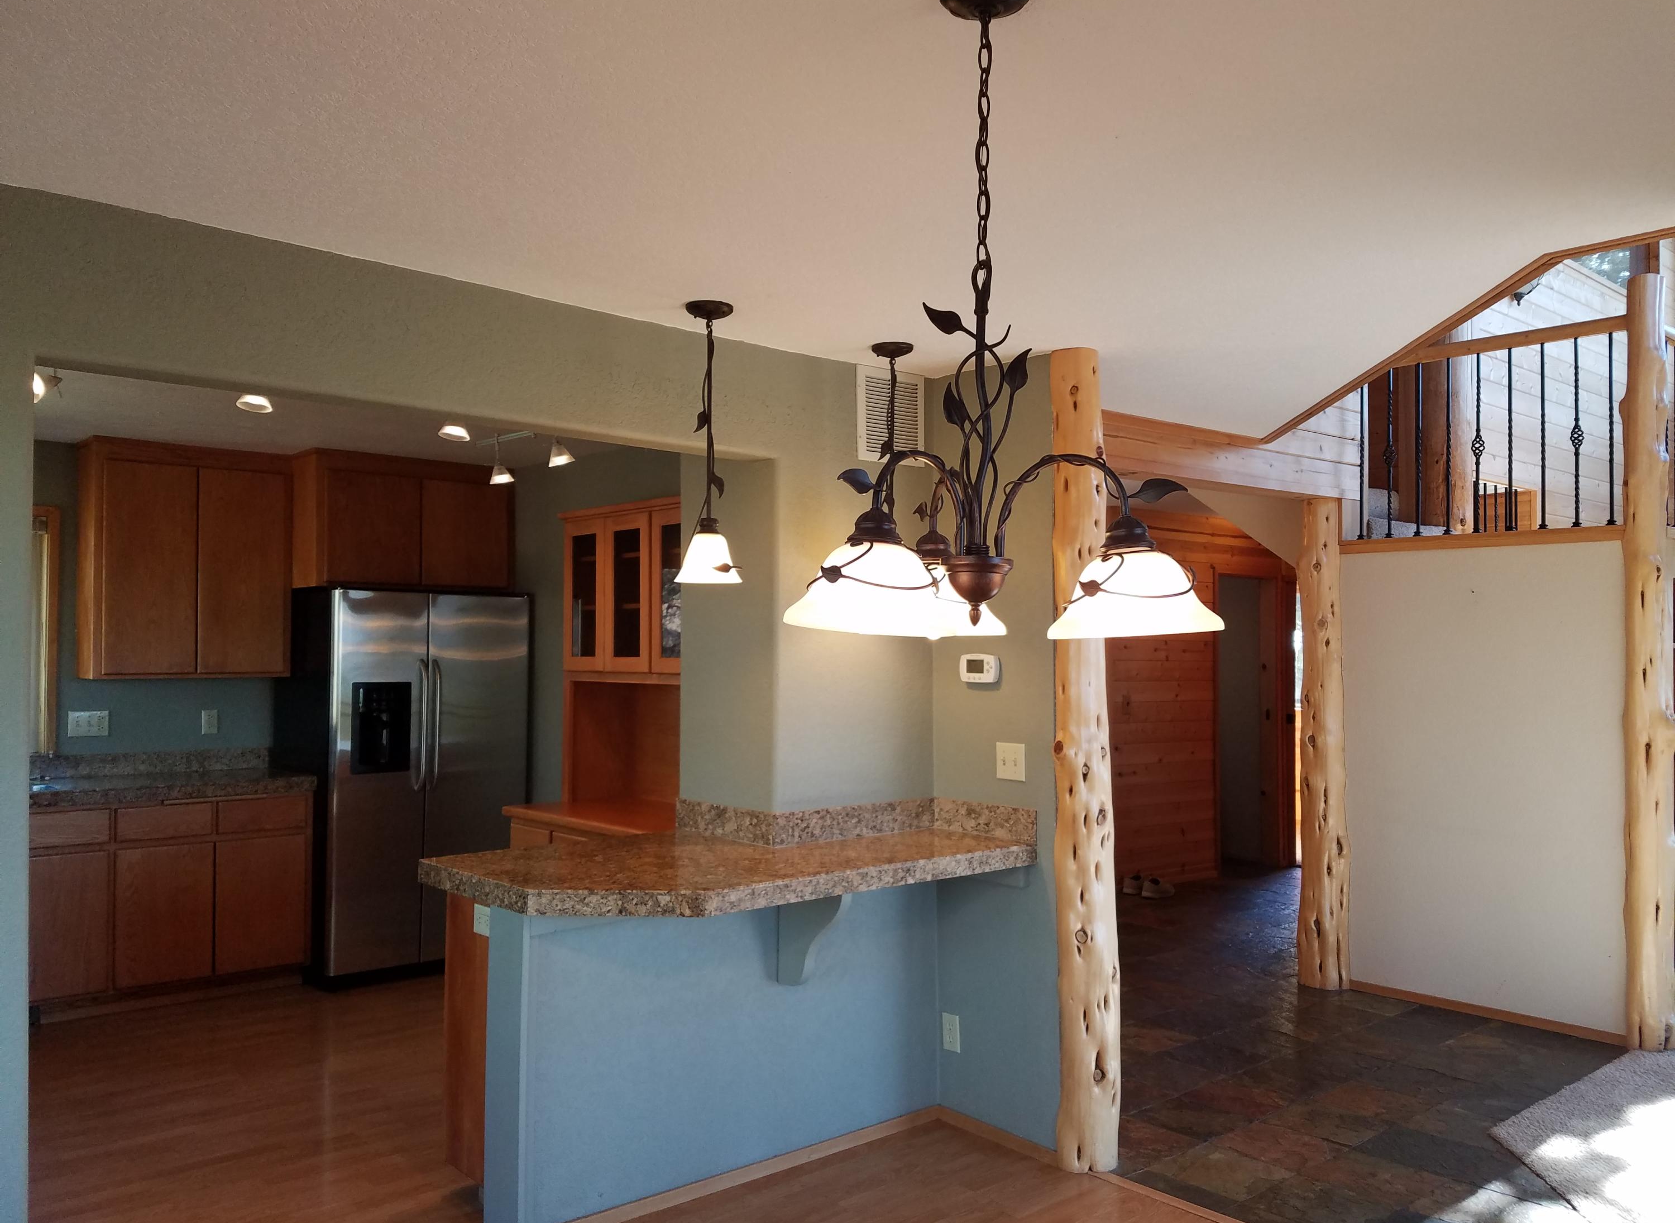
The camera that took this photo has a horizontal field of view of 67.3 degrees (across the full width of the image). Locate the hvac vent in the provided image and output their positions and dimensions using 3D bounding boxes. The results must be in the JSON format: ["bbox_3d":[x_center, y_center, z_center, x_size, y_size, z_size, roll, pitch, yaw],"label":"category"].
[{"bbox_3d":[0.174,-0.618,4.008,0.288,0.297,0.020,1,-2,-40],"label":"hvac vent"}]

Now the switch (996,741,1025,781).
[{"bbox_3d":[0.537,0.467,3.914,0.012,0.114,0.115,2,-2,-42],"label":"switch"}]

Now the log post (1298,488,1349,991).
[{"bbox_3d":[2.209,0.589,5.742,0.215,2.200,0.215,1,-2,-40],"label":"log post"}]

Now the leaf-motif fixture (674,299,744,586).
[{"bbox_3d":[-0.337,-0.434,3.273,0.180,0.721,0.180,0,-2,0],"label":"leaf-motif fixture"}]

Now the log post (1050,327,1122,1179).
[{"bbox_3d":[0.734,0.427,3.777,0.205,2.409,0.205,0,-2,0],"label":"log post"}]

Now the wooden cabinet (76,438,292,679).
[{"bbox_3d":[-2.975,-0.222,5.754,0.820,1.040,0.330,2,-2,-42],"label":"wooden cabinet"}]

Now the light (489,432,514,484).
[{"bbox_3d":[-1.326,-0.606,4.970,0.098,0.200,0.098,2,-2,-42],"label":"light"}]

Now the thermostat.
[{"bbox_3d":[0.447,0.179,3.949,0.028,0.091,0.147,1,-2,-40],"label":"thermostat"}]

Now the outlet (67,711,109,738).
[{"bbox_3d":[-3.359,0.506,5.647,0.162,0.114,0.012,1,-2,-40],"label":"outlet"}]

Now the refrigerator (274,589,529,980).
[{"bbox_3d":[-2.079,0.802,5.984,0.920,1.770,0.810,2,-2,-42],"label":"refrigerator"}]

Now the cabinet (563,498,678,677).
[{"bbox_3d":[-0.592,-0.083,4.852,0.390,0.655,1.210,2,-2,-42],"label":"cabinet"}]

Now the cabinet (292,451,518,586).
[{"bbox_3d":[-2.191,-0.411,6.235,0.968,0.628,0.620,1,-2,-40],"label":"cabinet"}]

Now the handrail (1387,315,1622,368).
[{"bbox_3d":[2.770,-1.139,5.400,0.065,0.067,1.100,2,-2,-42],"label":"handrail"}]

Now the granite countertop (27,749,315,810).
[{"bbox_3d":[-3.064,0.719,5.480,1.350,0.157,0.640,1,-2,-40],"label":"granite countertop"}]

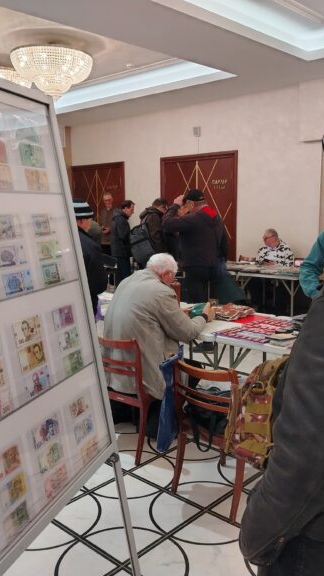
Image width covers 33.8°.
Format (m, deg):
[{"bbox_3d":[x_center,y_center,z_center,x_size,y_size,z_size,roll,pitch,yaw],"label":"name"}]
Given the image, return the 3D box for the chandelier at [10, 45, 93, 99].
[{"bbox_3d":[-1.301,-2.578,6.453,0.960,0.570,0.960,-1,8,0],"label":"chandelier"}]

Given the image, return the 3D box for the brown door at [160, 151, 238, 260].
[{"bbox_3d":[0.631,-1.102,9.535,1.739,2.492,0.100,7,12,42],"label":"brown door"}]

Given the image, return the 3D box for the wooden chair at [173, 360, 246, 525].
[{"bbox_3d":[0.361,0.749,2.929,0.430,0.790,0.490,7,12,42],"label":"wooden chair"}]

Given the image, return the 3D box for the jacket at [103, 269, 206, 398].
[{"bbox_3d":[-0.025,0.254,3.607,0.600,0.790,0.700,7,12,42],"label":"jacket"}]

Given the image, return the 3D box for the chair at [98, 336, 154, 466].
[{"bbox_3d":[-0.181,0.657,3.556,0.430,0.800,0.480,6,11,37],"label":"chair"}]

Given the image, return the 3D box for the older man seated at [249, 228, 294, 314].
[{"bbox_3d":[1.577,-0.188,7.505,0.580,1.260,0.750,7,12,42],"label":"older man seated"}]

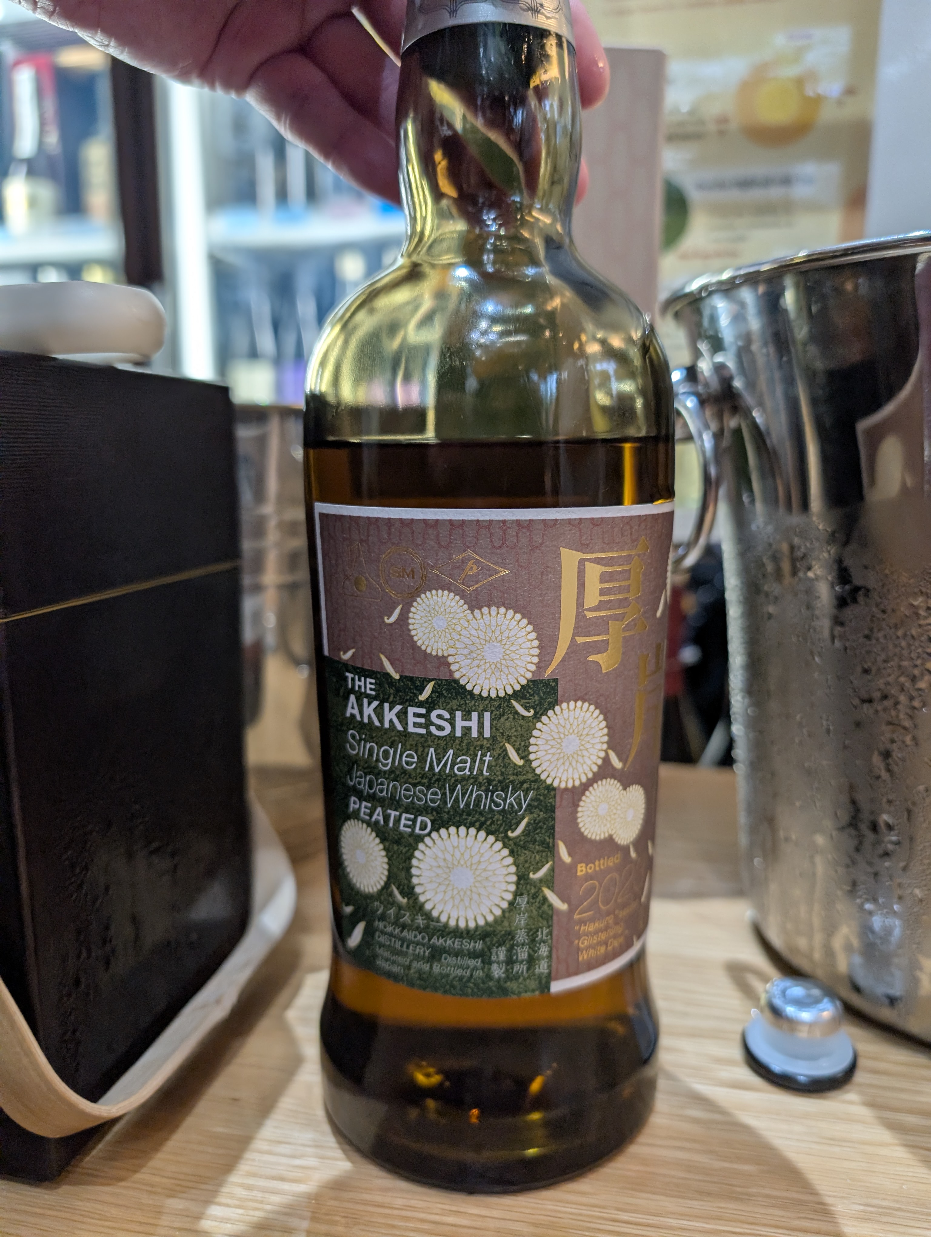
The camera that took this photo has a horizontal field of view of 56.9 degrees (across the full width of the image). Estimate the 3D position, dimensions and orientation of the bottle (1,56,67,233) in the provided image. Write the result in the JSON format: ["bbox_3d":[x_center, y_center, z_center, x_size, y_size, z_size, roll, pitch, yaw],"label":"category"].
[{"bbox_3d":[-0.717,-0.784,1.438,0.087,0.300,0.087,0,10,0],"label":"bottle"}]

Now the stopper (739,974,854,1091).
[{"bbox_3d":[0.084,0.101,0.215,0.028,0.017,0.028,0,10,0],"label":"stopper"}]

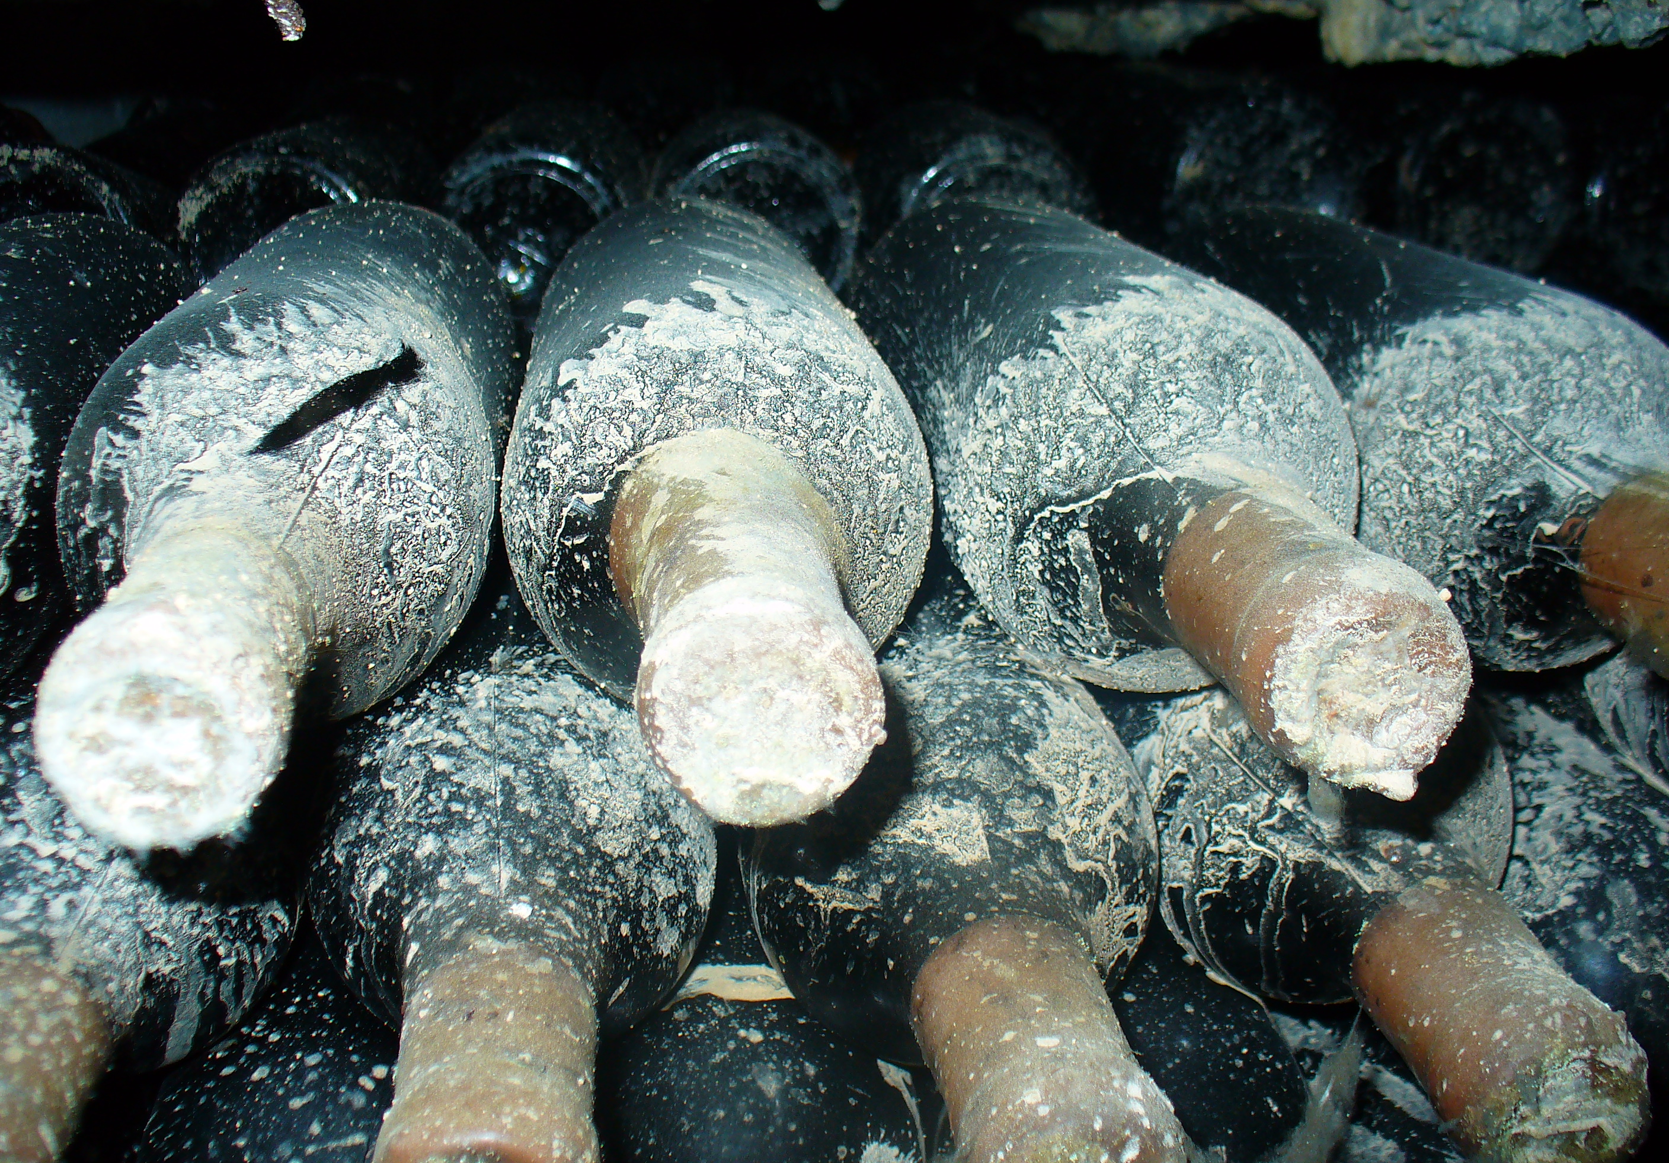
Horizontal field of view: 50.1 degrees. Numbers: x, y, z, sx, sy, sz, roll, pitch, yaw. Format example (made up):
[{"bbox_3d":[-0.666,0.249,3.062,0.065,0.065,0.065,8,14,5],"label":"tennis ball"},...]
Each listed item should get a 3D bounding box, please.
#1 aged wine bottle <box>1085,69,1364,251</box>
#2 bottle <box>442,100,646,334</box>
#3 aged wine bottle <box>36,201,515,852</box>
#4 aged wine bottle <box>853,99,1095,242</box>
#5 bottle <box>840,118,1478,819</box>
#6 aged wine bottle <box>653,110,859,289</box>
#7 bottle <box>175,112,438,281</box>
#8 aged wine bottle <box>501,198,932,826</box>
[{"bbox_3d":[0.154,-0.198,0.837,0.080,0.080,0.290,-2,18,-5],"label":"aged wine bottle"},{"bbox_3d":[-0.127,-0.178,0.819,0.080,0.080,0.290,-2,20,-4],"label":"bottle"},{"bbox_3d":[-0.112,-0.024,0.377,0.080,0.080,0.290,-3,19,-7],"label":"aged wine bottle"},{"bbox_3d":[0.051,-0.178,0.818,0.080,0.080,0.290,-2,18,-4],"label":"aged wine bottle"},{"bbox_3d":[0.058,-0.029,0.385,0.080,0.080,0.290,-2,18,-6],"label":"bottle"},{"bbox_3d":[-0.043,-0.178,0.829,0.080,0.080,0.290,-2,17,-5],"label":"aged wine bottle"},{"bbox_3d":[-0.236,-0.179,0.843,0.080,0.080,0.290,-2,18,-6],"label":"bottle"},{"bbox_3d":[-0.025,-0.025,0.365,0.080,0.080,0.290,-2,17,-6],"label":"aged wine bottle"}]

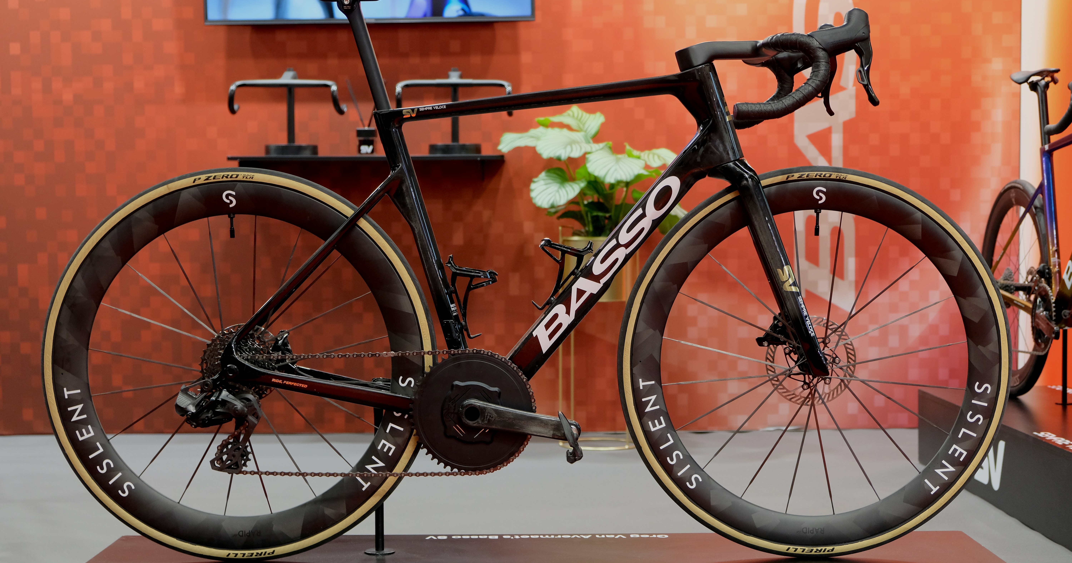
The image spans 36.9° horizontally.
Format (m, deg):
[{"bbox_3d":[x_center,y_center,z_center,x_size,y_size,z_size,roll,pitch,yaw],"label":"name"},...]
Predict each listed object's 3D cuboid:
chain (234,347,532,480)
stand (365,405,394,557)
[{"bbox_3d":[-0.269,0.223,2.721,0.530,0.222,0.028,0,3,0],"label":"chain"},{"bbox_3d":[-0.274,0.341,2.820,0.054,0.275,0.054,0,2,0],"label":"stand"}]

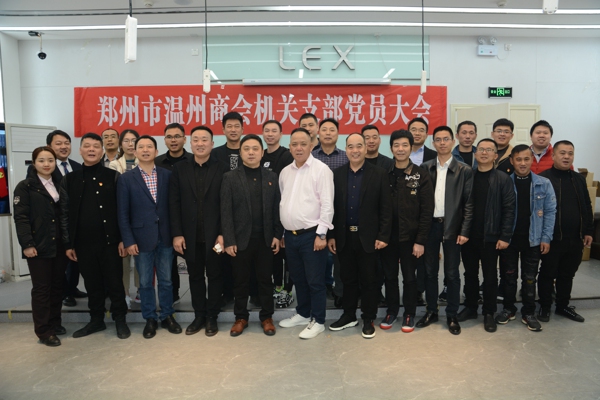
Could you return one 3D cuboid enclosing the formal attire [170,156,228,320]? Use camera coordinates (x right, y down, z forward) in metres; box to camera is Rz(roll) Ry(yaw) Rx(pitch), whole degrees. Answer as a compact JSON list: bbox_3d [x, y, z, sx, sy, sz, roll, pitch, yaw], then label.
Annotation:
[{"bbox_3d":[-0.867,0.348,3.487,0.510,1.447,0.300,-2,5,-12],"label":"formal attire"}]

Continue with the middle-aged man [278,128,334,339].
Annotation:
[{"bbox_3d":[0.064,0.283,3.411,0.490,1.765,0.380,2,5,28],"label":"middle-aged man"}]

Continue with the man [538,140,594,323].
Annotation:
[{"bbox_3d":[2.522,0.290,3.785,0.550,1.692,0.360,3,5,30],"label":"man"}]

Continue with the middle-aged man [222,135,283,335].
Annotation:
[{"bbox_3d":[-0.412,0.300,3.473,0.540,1.721,0.340,-1,5,-7],"label":"middle-aged man"}]

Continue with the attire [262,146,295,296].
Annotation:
[{"bbox_3d":[-0.238,0.220,3.880,0.470,1.467,0.290,-1,5,-5],"label":"attire"}]

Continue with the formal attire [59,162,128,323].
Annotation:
[{"bbox_3d":[-1.791,0.362,3.437,0.550,1.347,0.330,-2,5,-24],"label":"formal attire"}]

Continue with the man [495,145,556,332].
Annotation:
[{"bbox_3d":[2.019,0.331,3.581,0.500,1.642,0.340,3,6,36],"label":"man"}]

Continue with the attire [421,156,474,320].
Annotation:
[{"bbox_3d":[1.238,0.323,3.358,0.480,1.356,0.310,0,2,32],"label":"attire"}]

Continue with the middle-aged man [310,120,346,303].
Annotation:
[{"bbox_3d":[0.284,0.121,3.852,0.500,1.788,0.320,0,5,3],"label":"middle-aged man"}]

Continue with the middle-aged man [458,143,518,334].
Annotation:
[{"bbox_3d":[1.627,0.300,3.489,0.500,1.658,0.320,2,6,30],"label":"middle-aged man"}]

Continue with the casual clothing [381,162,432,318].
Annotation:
[{"bbox_3d":[0.948,0.349,3.560,0.520,1.394,0.300,2,5,22],"label":"casual clothing"}]

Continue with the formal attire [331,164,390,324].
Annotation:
[{"bbox_3d":[0.507,0.362,3.437,0.560,1.347,0.320,1,5,16],"label":"formal attire"}]

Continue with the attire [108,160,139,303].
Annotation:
[{"bbox_3d":[-1.702,0.283,3.837,0.450,1.393,0.280,-2,5,-20],"label":"attire"}]

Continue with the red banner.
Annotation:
[{"bbox_3d":[-0.531,-1.213,5.450,5.060,0.680,0.030,-1,5,-2],"label":"red banner"}]

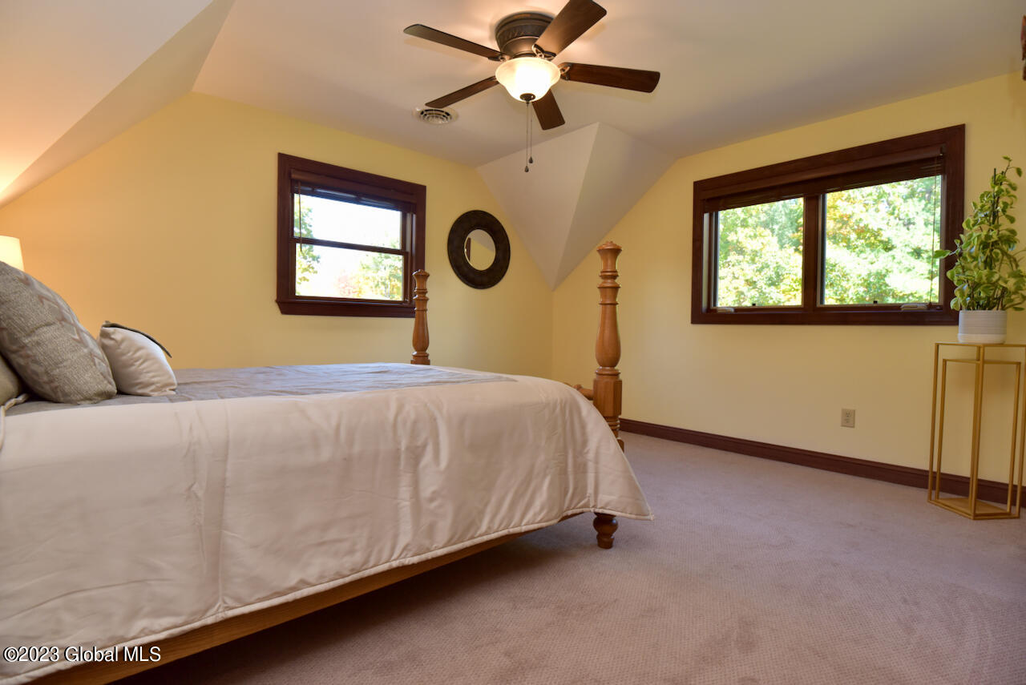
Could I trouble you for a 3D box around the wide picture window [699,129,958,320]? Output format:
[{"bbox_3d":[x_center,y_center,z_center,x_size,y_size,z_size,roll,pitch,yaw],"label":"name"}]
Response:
[{"bbox_3d":[2.015,-0.692,3.353,0.090,1.140,1.610,-2,3,-43],"label":"wide picture window"}]

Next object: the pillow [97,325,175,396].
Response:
[{"bbox_3d":[-1.088,0.051,1.410,0.400,0.245,0.140,3,39,47],"label":"pillow"}]

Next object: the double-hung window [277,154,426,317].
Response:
[{"bbox_3d":[-1.141,-0.729,3.611,1.145,1.065,0.090,-2,3,-43],"label":"double-hung window"}]

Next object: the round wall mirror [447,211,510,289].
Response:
[{"bbox_3d":[-0.282,-0.832,4.349,0.700,0.700,0.045,-2,3,-43],"label":"round wall mirror"}]

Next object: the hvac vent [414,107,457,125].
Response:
[{"bbox_3d":[-0.512,-1.474,3.202,0.290,0.040,0.290,0,2,0],"label":"hvac vent"}]

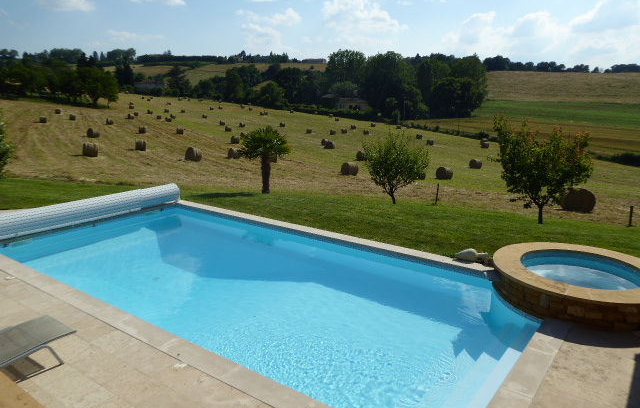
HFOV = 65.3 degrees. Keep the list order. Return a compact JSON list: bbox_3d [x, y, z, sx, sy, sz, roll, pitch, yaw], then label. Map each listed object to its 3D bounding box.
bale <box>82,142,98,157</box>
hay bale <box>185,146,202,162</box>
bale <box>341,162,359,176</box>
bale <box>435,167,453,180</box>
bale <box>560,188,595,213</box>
[{"bbox_3d":[-22.894,-5.343,49.877,1.200,1.250,1.280,-8,16,-32],"label":"bale"},{"bbox_3d":[-13.060,-5.119,51.626,1.280,1.250,1.200,8,15,28],"label":"hay bale"},{"bbox_3d":[3.131,-3.570,52.050,1.200,1.250,1.280,-10,17,-37],"label":"bale"},{"bbox_3d":[13.385,-3.257,53.507,1.200,1.250,1.280,-10,17,-36],"label":"bale"},{"bbox_3d":[14.301,-0.198,27.691,1.280,1.250,1.200,0,13,-2],"label":"bale"}]

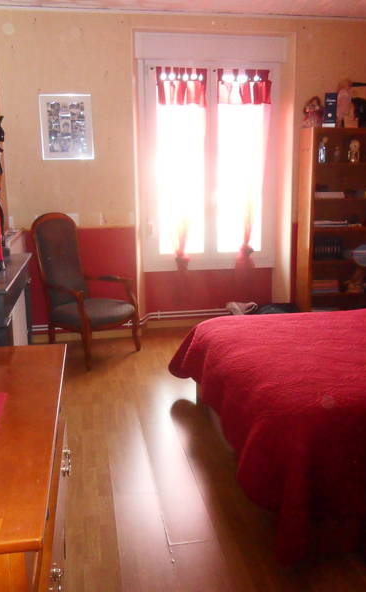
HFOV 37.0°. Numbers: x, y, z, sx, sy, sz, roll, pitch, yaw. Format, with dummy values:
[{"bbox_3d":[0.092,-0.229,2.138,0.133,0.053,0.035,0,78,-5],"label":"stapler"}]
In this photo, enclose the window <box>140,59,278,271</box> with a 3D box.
[{"bbox_3d":[0.259,-1.121,4.857,1.230,1.790,0.150,-3,12,-10],"label":"window"}]

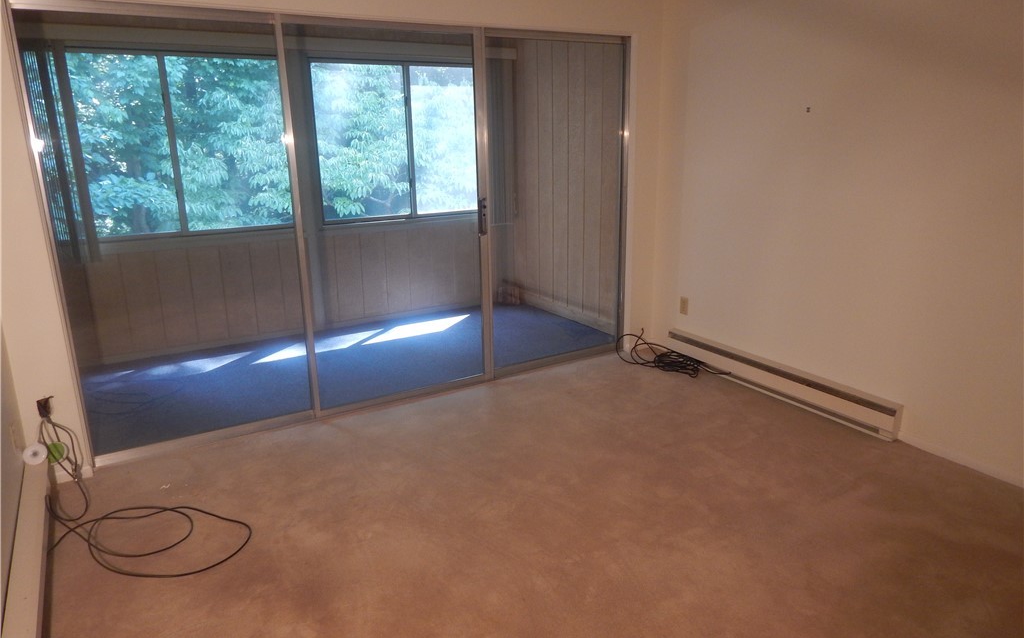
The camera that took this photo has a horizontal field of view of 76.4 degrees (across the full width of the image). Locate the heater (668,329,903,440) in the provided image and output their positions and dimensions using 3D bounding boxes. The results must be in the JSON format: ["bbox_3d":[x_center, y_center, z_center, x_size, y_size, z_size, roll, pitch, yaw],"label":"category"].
[{"bbox_3d":[1.479,0.330,3.833,0.065,0.179,1.615,-9,17,-27],"label":"heater"}]

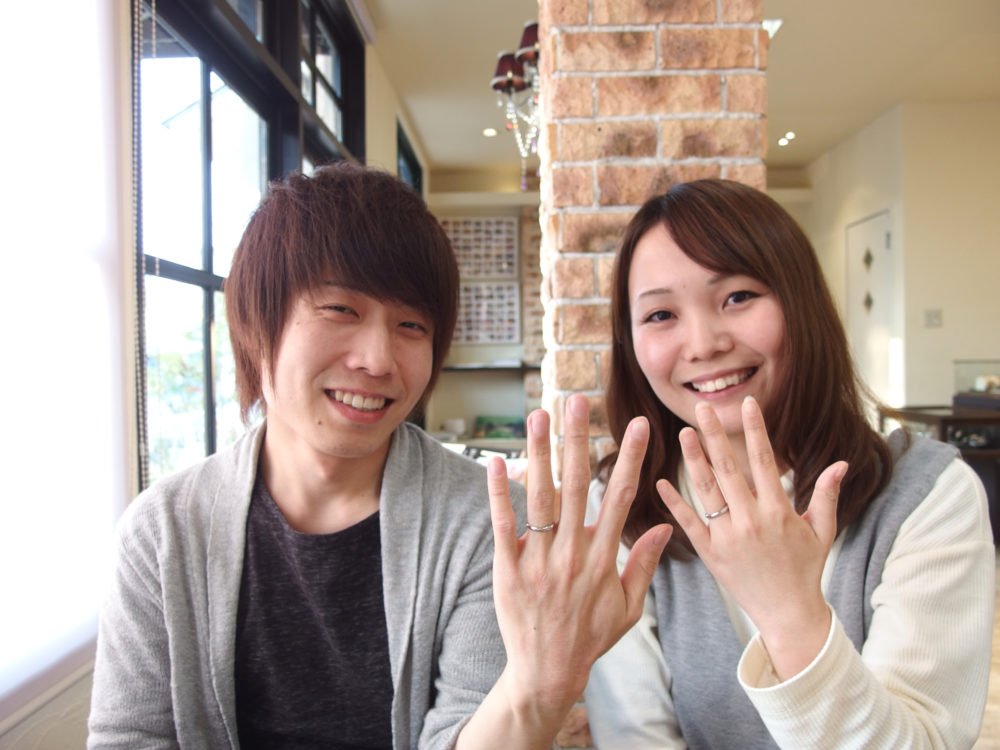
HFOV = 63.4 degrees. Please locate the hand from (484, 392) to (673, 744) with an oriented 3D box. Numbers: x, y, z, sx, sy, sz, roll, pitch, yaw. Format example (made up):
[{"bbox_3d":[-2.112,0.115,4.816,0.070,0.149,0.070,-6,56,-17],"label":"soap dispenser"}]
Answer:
[{"bbox_3d":[0.053,0.126,0.540,0.122,0.225,0.065,5,6,0],"label":"hand"}]

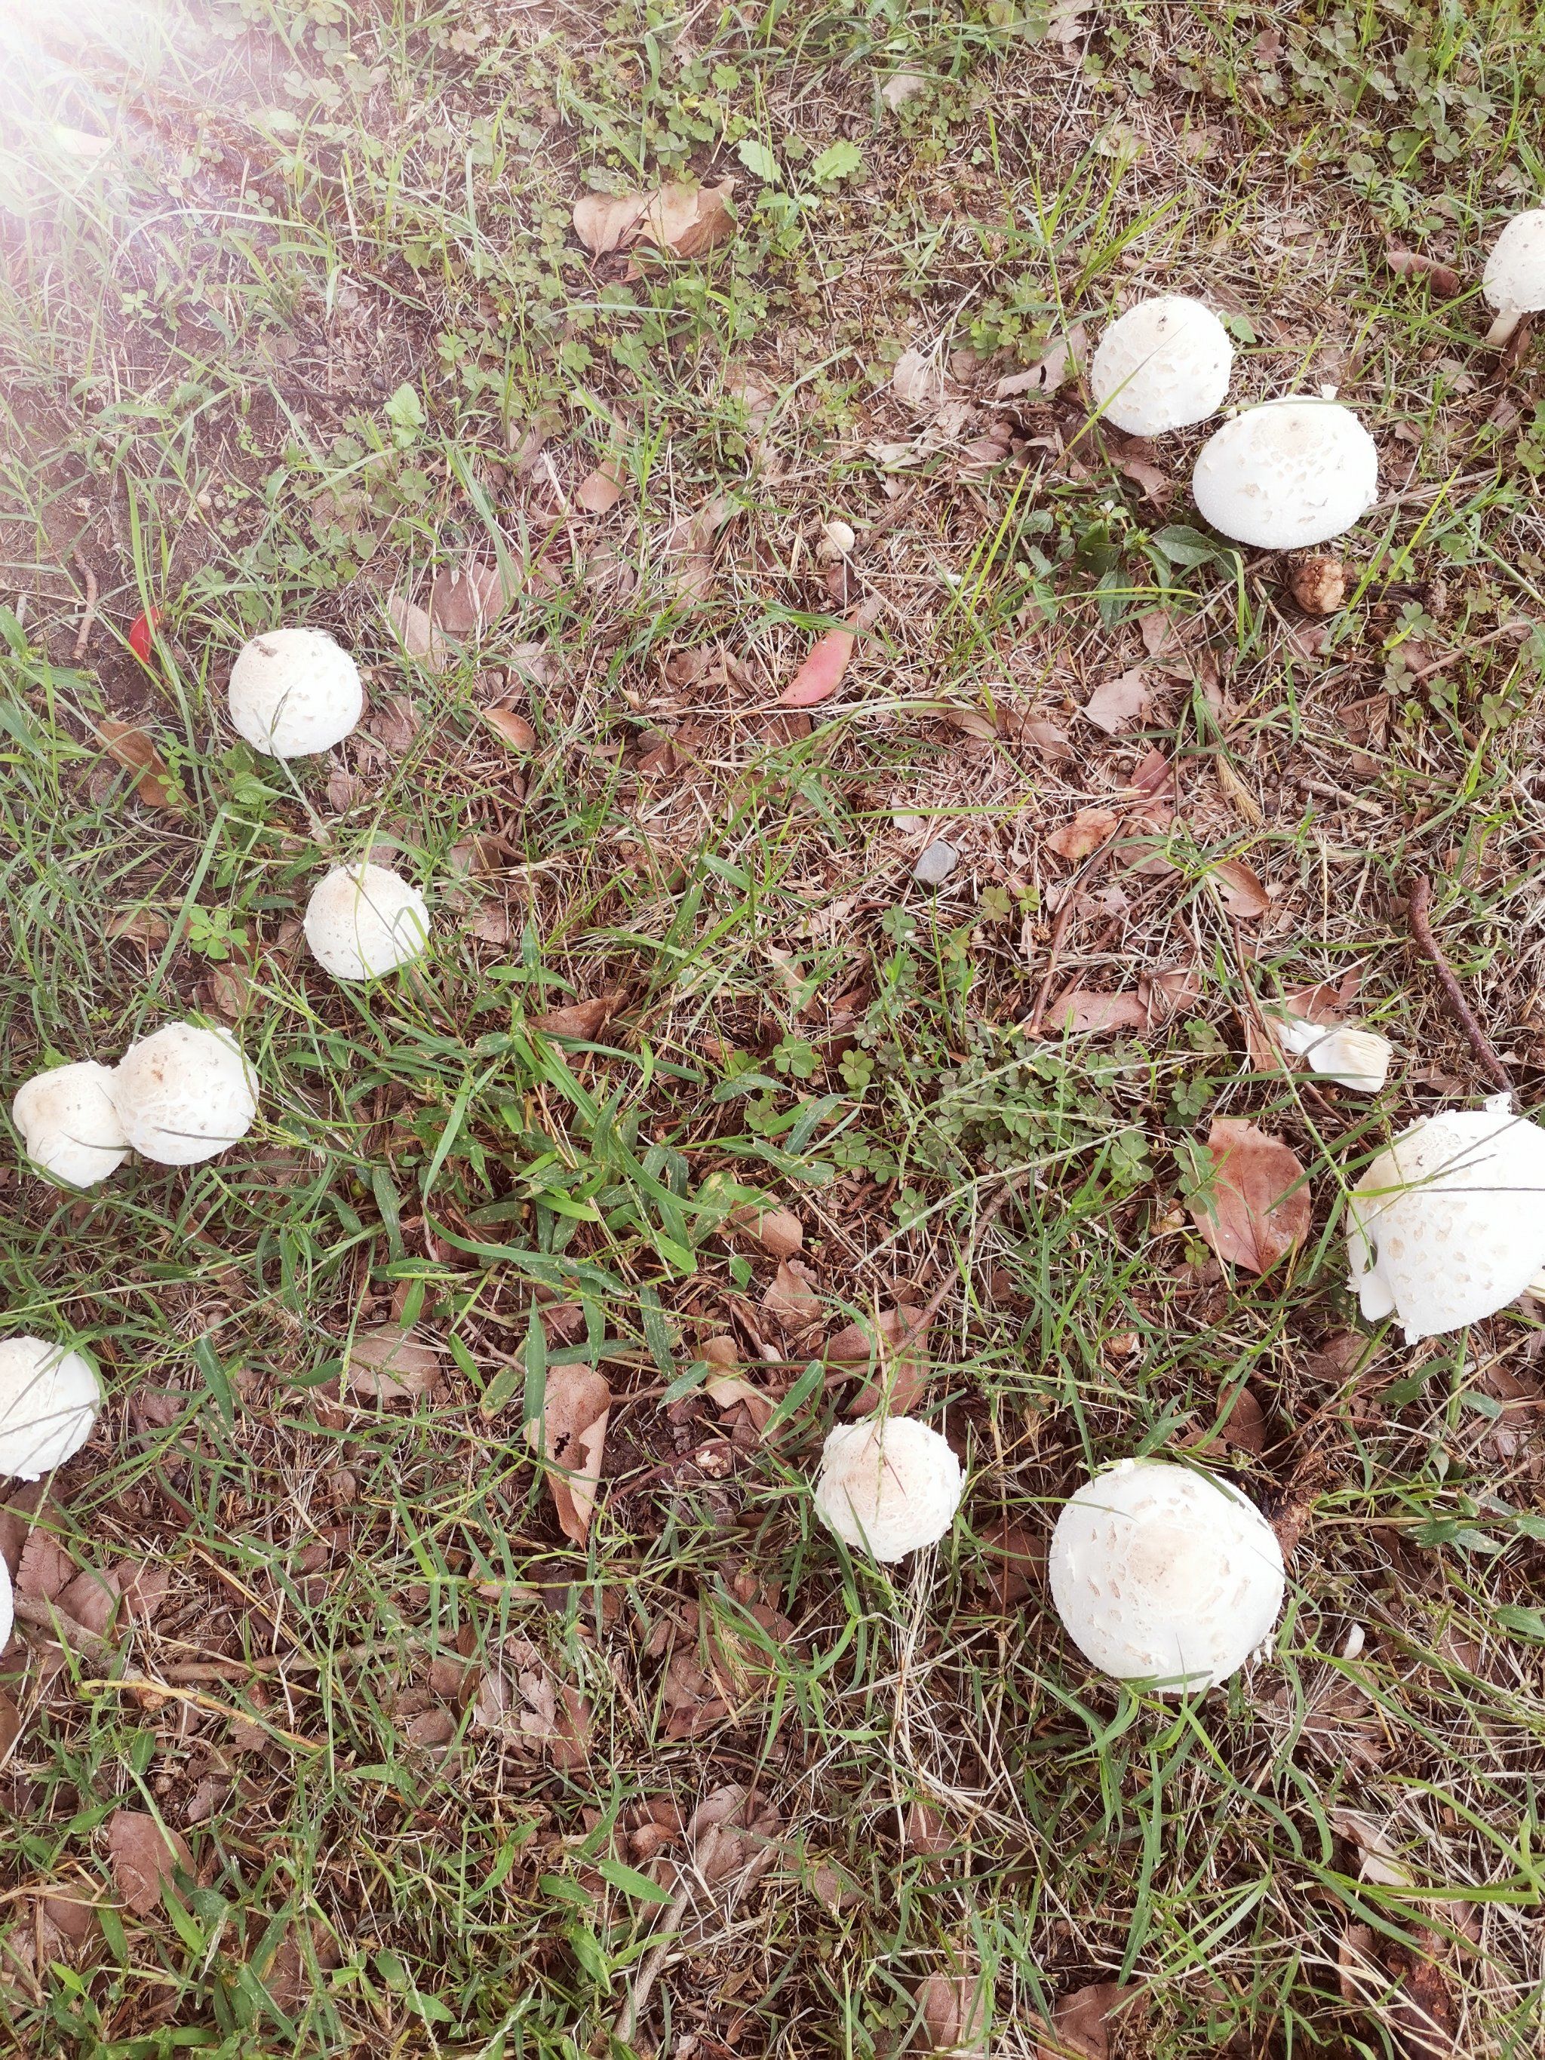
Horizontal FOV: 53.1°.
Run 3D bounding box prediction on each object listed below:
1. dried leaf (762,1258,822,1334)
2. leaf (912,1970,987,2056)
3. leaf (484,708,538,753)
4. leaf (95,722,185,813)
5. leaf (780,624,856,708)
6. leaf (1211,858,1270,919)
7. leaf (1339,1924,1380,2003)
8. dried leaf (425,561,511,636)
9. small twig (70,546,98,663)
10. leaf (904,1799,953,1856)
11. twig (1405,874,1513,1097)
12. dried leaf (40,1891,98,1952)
[{"bbox_3d":[0.011,0.150,0.872,0.034,0.014,0.029,36,70,15],"label":"dried leaf"},{"bbox_3d":[0.083,0.462,0.727,0.034,0.014,0.033,3,65,1],"label":"leaf"},{"bbox_3d":[-0.154,-0.180,0.917,0.016,0.010,0.041,-33,67,-16],"label":"leaf"},{"bbox_3d":[-0.409,-0.173,1.004,0.024,0.016,0.095,-32,65,-13],"label":"leaf"},{"bbox_3d":[0.034,-0.219,0.937,0.028,0.010,0.078,24,65,12],"label":"leaf"},{"bbox_3d":[0.277,-0.085,0.917,0.025,0.012,0.042,-17,62,-6],"label":"leaf"},{"bbox_3d":[0.275,0.436,0.723,0.018,0.012,0.036,0,61,0],"label":"leaf"},{"bbox_3d":[-0.213,-0.302,1.083,0.054,0.014,0.060,3,65,2],"label":"dried leaf"},{"bbox_3d":[-0.499,-0.310,1.124,0.006,0.006,0.106,-9,65,0],"label":"small twig"},{"bbox_3d":[0.074,0.389,0.755,0.018,0.008,0.026,-20,66,-5],"label":"leaf"},{"bbox_3d":[0.419,-0.029,0.955,0.022,0.016,0.154,-9,65,-4],"label":"twig"},{"bbox_3d":[-0.334,0.426,0.745,0.023,0.012,0.030,-31,69,-14],"label":"dried leaf"}]

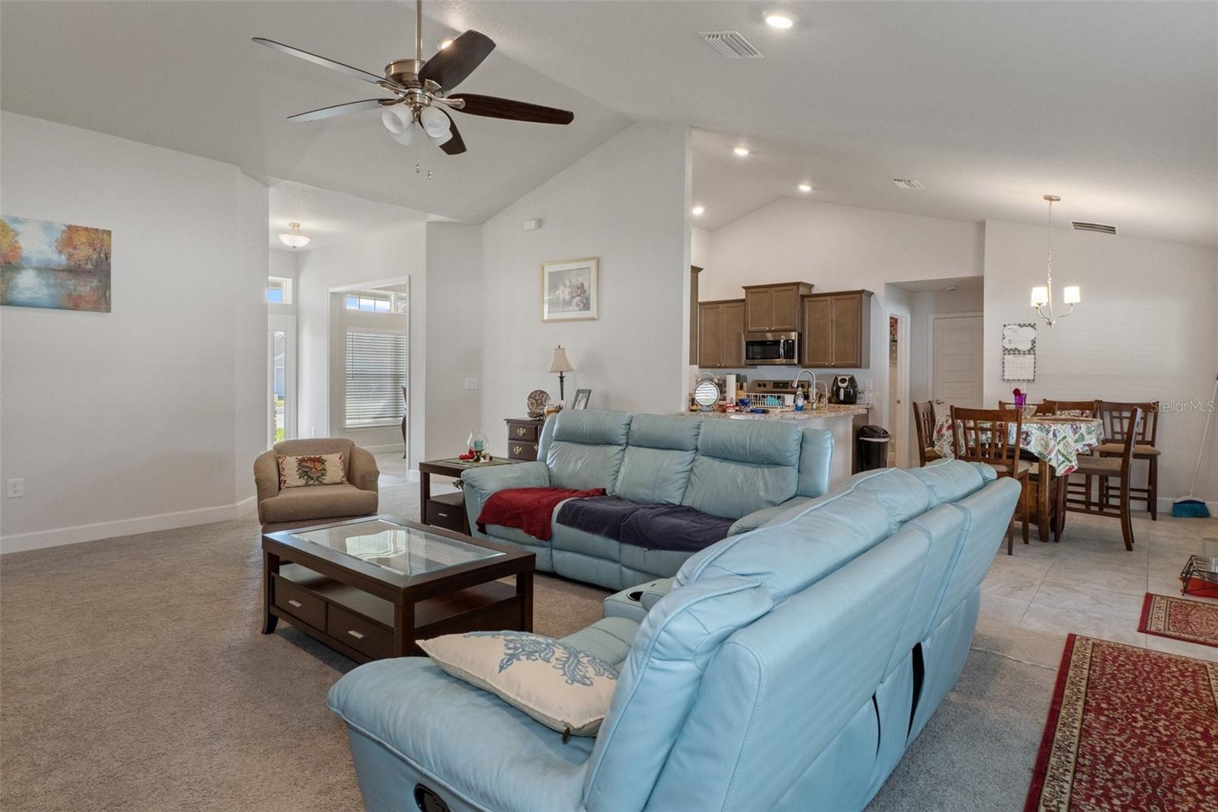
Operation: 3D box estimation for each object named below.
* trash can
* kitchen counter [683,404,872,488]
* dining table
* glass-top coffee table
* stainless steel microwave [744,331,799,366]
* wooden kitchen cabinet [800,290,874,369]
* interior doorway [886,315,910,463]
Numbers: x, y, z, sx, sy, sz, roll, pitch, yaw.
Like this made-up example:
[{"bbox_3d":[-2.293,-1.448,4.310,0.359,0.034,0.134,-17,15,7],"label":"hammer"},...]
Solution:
[{"bbox_3d":[2.552,0.591,6.169,0.300,0.760,0.380,2,2,39],"label":"trash can"},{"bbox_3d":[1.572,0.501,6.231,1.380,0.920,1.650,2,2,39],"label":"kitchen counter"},{"bbox_3d":[3.396,0.558,5.346,1.110,0.920,1.110,2,2,39],"label":"dining table"},{"bbox_3d":[-0.940,0.827,2.801,1.140,0.457,0.613,2,3,40],"label":"glass-top coffee table"},{"bbox_3d":[2.306,-0.788,8.798,0.765,0.420,0.400,2,2,39],"label":"stainless steel microwave"},{"bbox_3d":[2.932,-0.961,8.277,0.780,0.945,0.370,2,3,40],"label":"wooden kitchen cabinet"},{"bbox_3d":[3.781,-0.183,8.535,0.130,2.100,0.880,2,2,39],"label":"interior doorway"}]

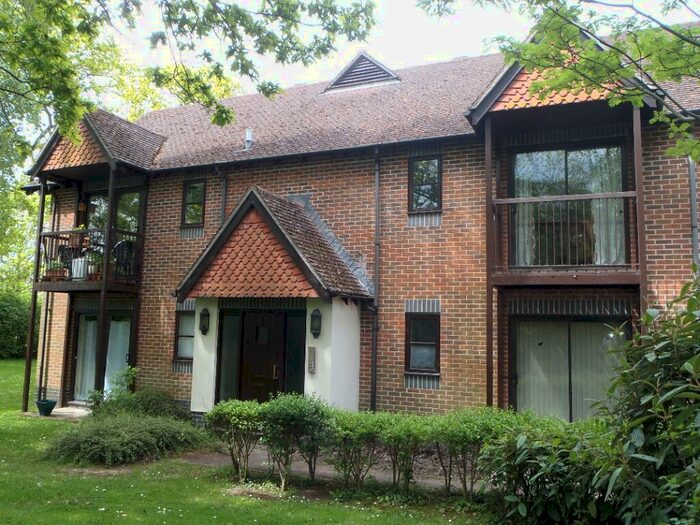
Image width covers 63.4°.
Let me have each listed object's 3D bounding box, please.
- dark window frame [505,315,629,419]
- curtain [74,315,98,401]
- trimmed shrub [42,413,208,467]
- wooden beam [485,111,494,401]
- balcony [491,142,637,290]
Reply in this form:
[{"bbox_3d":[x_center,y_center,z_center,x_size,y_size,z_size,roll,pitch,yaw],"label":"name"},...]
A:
[{"bbox_3d":[3.313,1.812,8.598,1.784,2.050,0.100,-1,-7,24],"label":"dark window frame"},{"bbox_3d":[-5.991,2.163,12.866,0.700,1.948,0.100,-1,-7,24],"label":"curtain"},{"bbox_3d":[-3.494,2.593,8.751,2.100,0.600,1.800,-1,-7,24],"label":"trimmed shrub"},{"bbox_3d":[2.069,0.350,8.344,0.085,5.070,0.085,-2,-7,23],"label":"wooden beam"},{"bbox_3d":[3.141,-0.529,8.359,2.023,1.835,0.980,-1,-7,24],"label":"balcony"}]

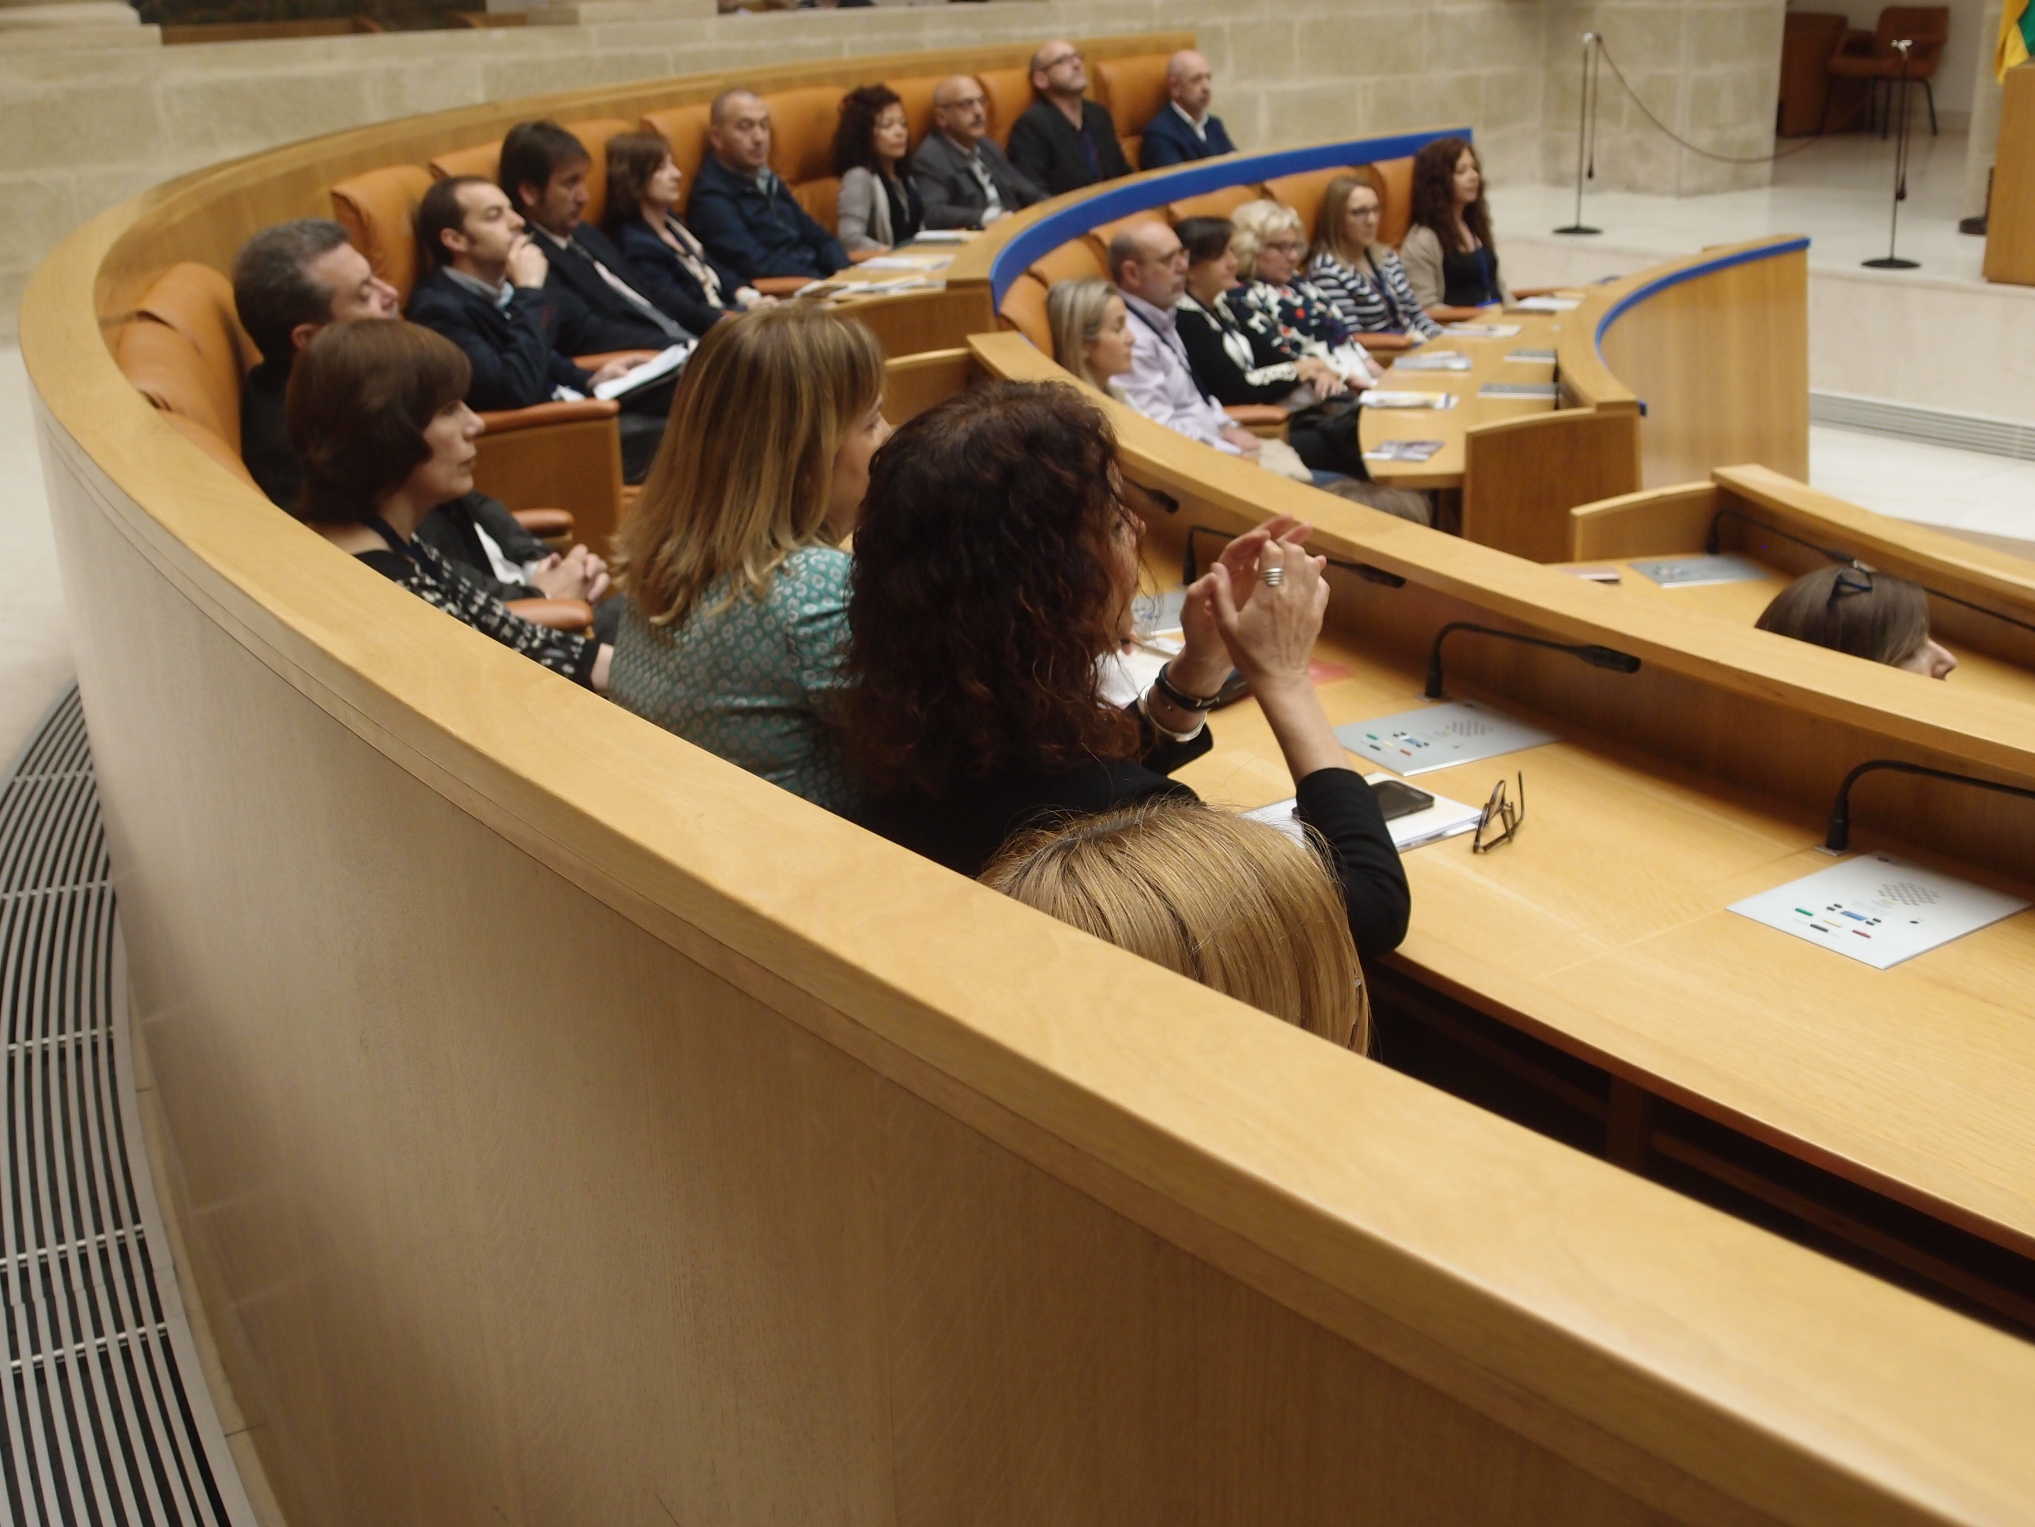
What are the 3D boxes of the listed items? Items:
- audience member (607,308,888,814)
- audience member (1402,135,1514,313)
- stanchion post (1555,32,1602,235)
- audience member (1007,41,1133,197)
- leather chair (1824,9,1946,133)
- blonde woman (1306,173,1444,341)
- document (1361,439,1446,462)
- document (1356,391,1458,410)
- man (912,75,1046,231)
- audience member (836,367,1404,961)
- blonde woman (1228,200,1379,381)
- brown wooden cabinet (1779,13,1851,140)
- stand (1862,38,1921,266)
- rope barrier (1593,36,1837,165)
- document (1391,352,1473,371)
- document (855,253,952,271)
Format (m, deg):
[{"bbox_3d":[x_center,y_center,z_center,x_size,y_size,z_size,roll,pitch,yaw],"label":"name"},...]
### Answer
[{"bbox_3d":[-0.202,0.061,2.823,0.750,1.250,0.500,-13,23,-28],"label":"audience member"},{"bbox_3d":[1.578,-1.422,7.398,0.820,1.250,0.500,13,25,35],"label":"audience member"},{"bbox_3d":[2.829,-3.157,11.200,0.260,0.954,0.260,3,21,13],"label":"stanchion post"},{"bbox_3d":[0.360,-2.109,8.779,0.540,1.376,0.800,-20,27,-40],"label":"audience member"},{"bbox_3d":[6.037,-4.803,15.502,0.600,0.860,0.620,-13,23,-27],"label":"leather chair"},{"bbox_3d":[1.407,-1.532,8.205,0.780,1.210,0.500,13,24,34],"label":"blonde woman"},{"bbox_3d":[1.014,-0.820,5.840,0.165,0.010,0.240,7,22,23],"label":"document"},{"bbox_3d":[1.131,-1.045,6.438,0.260,0.020,0.180,9,22,27],"label":"document"},{"bbox_3d":[0.012,-1.905,8.390,0.800,1.290,0.530,16,27,39],"label":"man"},{"bbox_3d":[0.113,0.250,2.231,0.760,1.280,0.550,-13,23,-29],"label":"audience member"},{"bbox_3d":[0.896,-0.968,6.298,0.820,1.201,0.520,11,24,33],"label":"blonde woman"},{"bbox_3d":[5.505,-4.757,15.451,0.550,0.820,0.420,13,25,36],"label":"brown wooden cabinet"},{"bbox_3d":[3.856,-2.656,9.727,0.275,0.943,0.275,5,21,20],"label":"stand"},{"bbox_3d":[3.339,-3.065,10.372,0.040,0.541,1.750,-17,25,-34],"label":"rope barrier"},{"bbox_3d":[1.333,-1.294,7.187,0.280,0.030,0.210,1,21,7],"label":"document"},{"bbox_3d":[-0.391,-1.719,7.672,0.297,0.020,0.210,0,21,5],"label":"document"}]

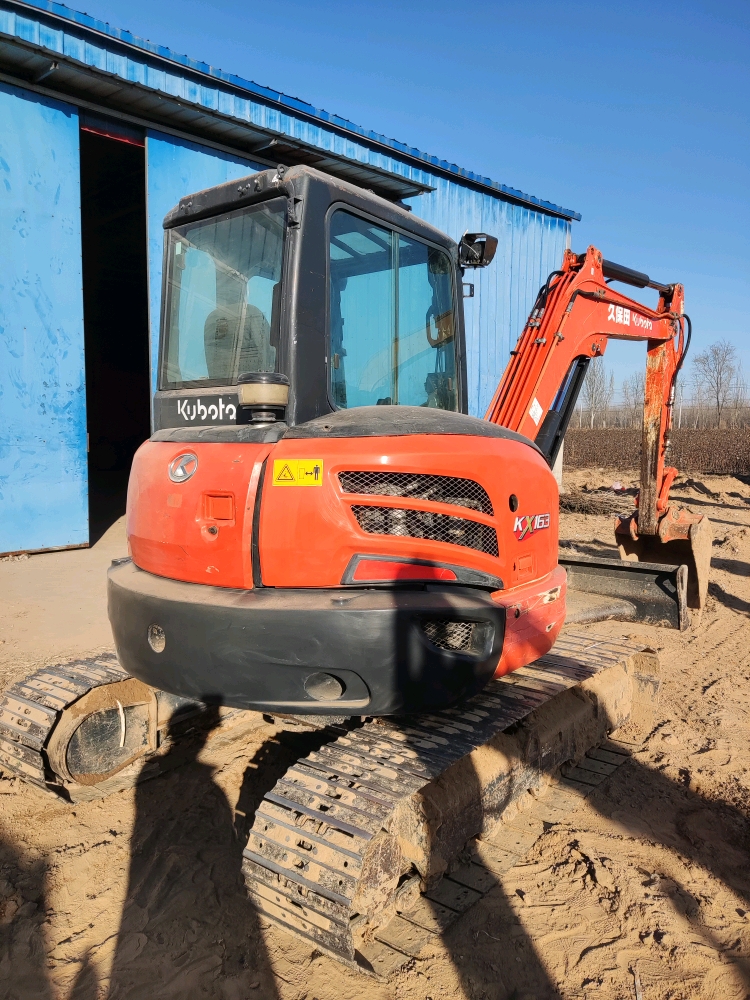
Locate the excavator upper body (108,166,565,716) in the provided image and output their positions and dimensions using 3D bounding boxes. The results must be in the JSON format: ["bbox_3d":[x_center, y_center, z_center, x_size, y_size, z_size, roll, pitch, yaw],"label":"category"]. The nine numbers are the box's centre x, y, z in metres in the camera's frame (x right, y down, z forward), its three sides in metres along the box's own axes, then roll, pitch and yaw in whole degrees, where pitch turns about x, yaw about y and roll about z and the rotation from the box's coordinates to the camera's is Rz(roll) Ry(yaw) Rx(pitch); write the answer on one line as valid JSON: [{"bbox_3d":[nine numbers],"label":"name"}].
[{"bbox_3d":[-0.140,-0.345,3.284,1.850,1.950,1.950,4,6,38],"label":"excavator upper body"}]

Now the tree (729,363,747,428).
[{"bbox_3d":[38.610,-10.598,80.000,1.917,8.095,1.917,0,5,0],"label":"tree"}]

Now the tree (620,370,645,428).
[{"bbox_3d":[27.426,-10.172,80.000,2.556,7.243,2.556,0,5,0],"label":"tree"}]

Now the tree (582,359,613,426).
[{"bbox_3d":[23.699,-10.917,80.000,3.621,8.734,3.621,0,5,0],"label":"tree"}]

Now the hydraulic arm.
[{"bbox_3d":[1.545,-0.314,4.999,0.610,2.560,2.920,4,6,38],"label":"hydraulic arm"}]

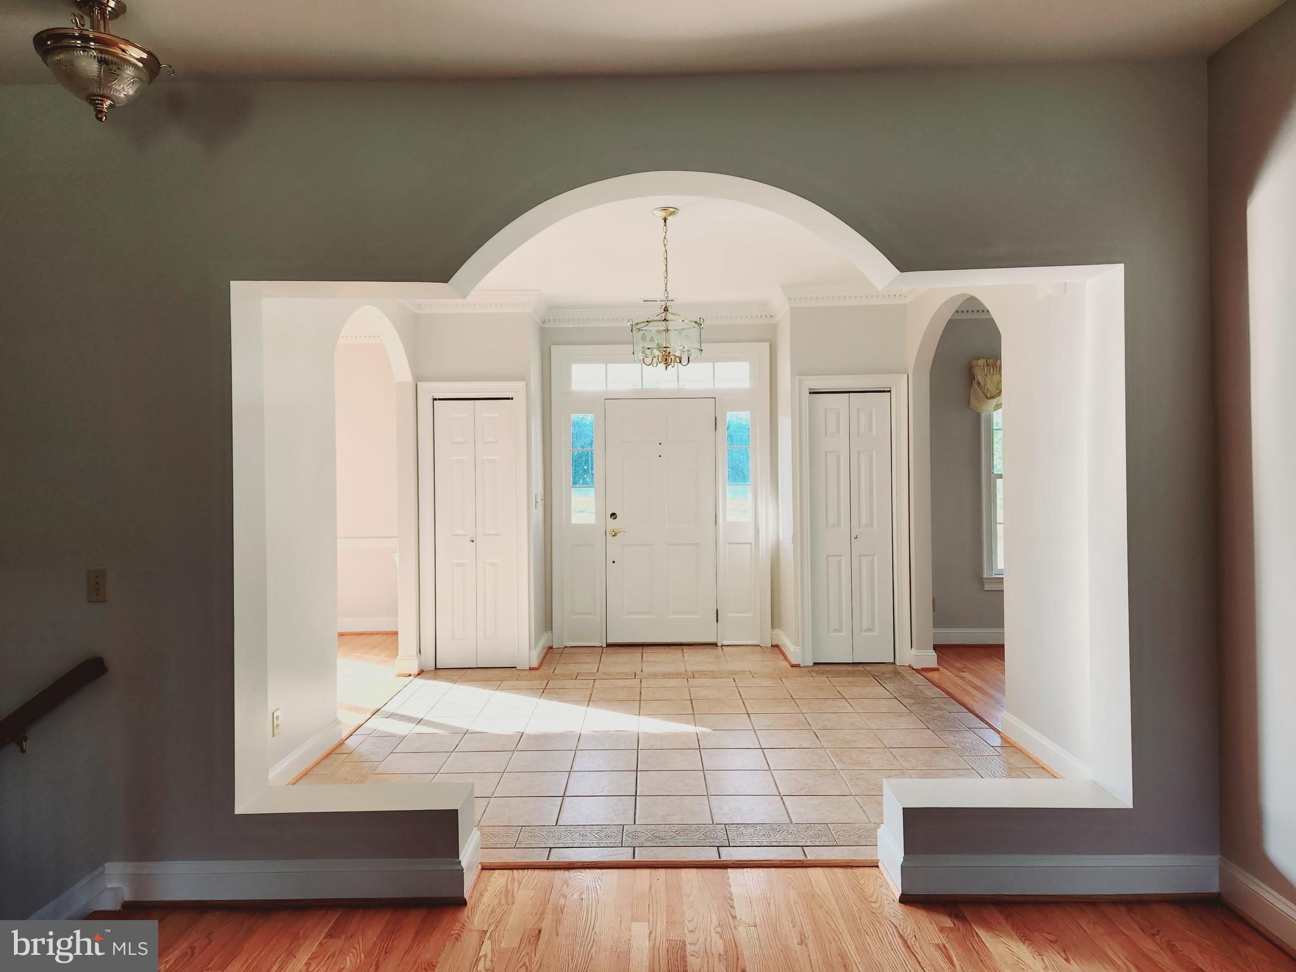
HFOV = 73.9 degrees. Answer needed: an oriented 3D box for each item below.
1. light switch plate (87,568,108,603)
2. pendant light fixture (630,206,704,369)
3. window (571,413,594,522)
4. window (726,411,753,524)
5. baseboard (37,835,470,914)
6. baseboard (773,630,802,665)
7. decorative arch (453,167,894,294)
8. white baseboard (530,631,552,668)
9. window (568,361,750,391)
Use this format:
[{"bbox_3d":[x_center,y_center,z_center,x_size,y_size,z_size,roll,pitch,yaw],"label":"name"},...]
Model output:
[{"bbox_3d":[-1.794,0.325,2.804,0.067,0.113,0.010,-1,0,1],"label":"light switch plate"},{"bbox_3d":[0.094,-1.013,4.431,0.383,0.824,0.383,-1,0,1],"label":"pendant light fixture"},{"bbox_3d":[-0.540,-0.141,7.167,0.196,0.914,0.050,-1,0,1],"label":"window"},{"bbox_3d":[0.756,-0.157,7.148,0.210,0.916,0.050,-1,0,1],"label":"window"},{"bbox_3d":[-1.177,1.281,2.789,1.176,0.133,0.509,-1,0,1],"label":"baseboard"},{"bbox_3d":[1.061,1.240,6.671,0.096,0.142,0.876,-1,0,1],"label":"baseboard"},{"bbox_3d":[0.084,-0.847,2.907,1.460,0.341,0.247,-1,0,1],"label":"decorative arch"},{"bbox_3d":[-0.822,1.265,6.699,0.074,0.142,0.876,-1,0,1],"label":"white baseboard"},{"bbox_3d":[0.106,-0.915,7.160,1.486,0.240,0.050,-1,0,1],"label":"window"}]

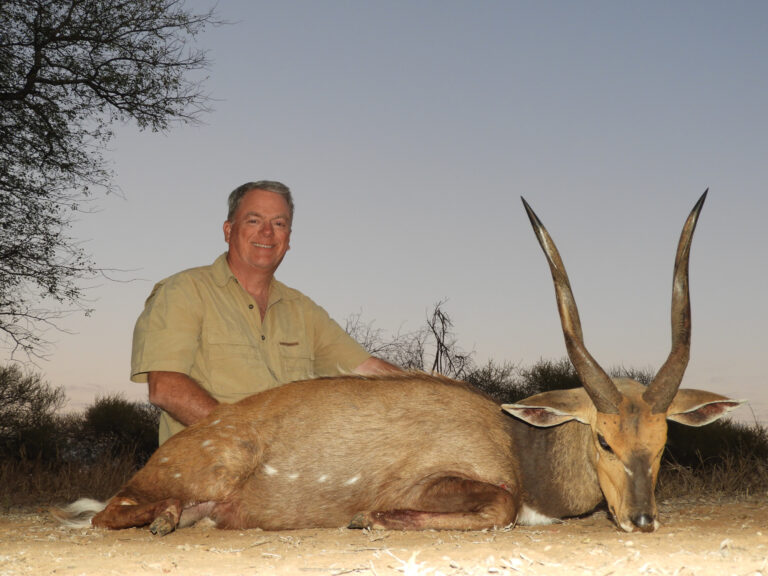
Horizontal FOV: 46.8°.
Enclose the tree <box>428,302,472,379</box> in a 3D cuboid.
[{"bbox_3d":[0.880,1.330,11.970,0.680,2.300,0.620,0,-11,0],"label":"tree"}]

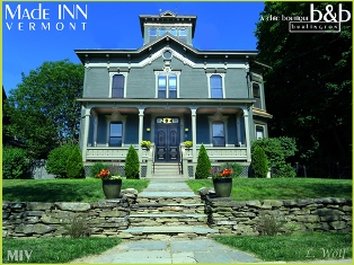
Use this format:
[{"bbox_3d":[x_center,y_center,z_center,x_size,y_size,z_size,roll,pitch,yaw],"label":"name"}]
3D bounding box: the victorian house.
[{"bbox_3d":[0.148,-2.853,22.178,14.000,13.800,11.800,0,-12,0],"label":"victorian house"}]

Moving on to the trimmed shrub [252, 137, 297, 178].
[{"bbox_3d":[5.941,1.537,16.235,2.779,2.570,2.400,0,-12,0],"label":"trimmed shrub"}]

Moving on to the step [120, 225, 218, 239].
[{"bbox_3d":[-0.191,2.832,7.423,2.700,0.210,0.700,0,-12,0],"label":"step"}]

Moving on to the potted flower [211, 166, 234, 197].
[{"bbox_3d":[1.449,1.562,8.460,0.732,0.955,0.750,0,-12,0],"label":"potted flower"}]

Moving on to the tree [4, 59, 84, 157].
[{"bbox_3d":[-13.653,-1.727,27.970,10.800,13.400,9.000,0,-12,0],"label":"tree"}]

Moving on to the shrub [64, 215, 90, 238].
[{"bbox_3d":[-2.835,2.682,7.609,0.716,0.640,0.650,0,-12,0],"label":"shrub"}]

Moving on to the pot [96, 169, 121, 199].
[{"bbox_3d":[-2.137,1.631,8.445,0.810,0.937,0.750,0,-12,0],"label":"pot"}]

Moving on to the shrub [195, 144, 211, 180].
[{"bbox_3d":[1.470,1.626,14.887,0.868,1.931,0.870,0,-12,0],"label":"shrub"}]

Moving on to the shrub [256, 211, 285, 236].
[{"bbox_3d":[2.746,2.677,7.763,0.818,0.681,0.650,0,-12,0],"label":"shrub"}]

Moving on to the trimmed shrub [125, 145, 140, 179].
[{"bbox_3d":[-2.493,1.640,14.884,0.840,1.903,0.870,0,-12,0],"label":"trimmed shrub"}]

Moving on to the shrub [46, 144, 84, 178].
[{"bbox_3d":[-6.835,1.763,16.289,2.329,2.145,2.200,0,-12,0],"label":"shrub"}]

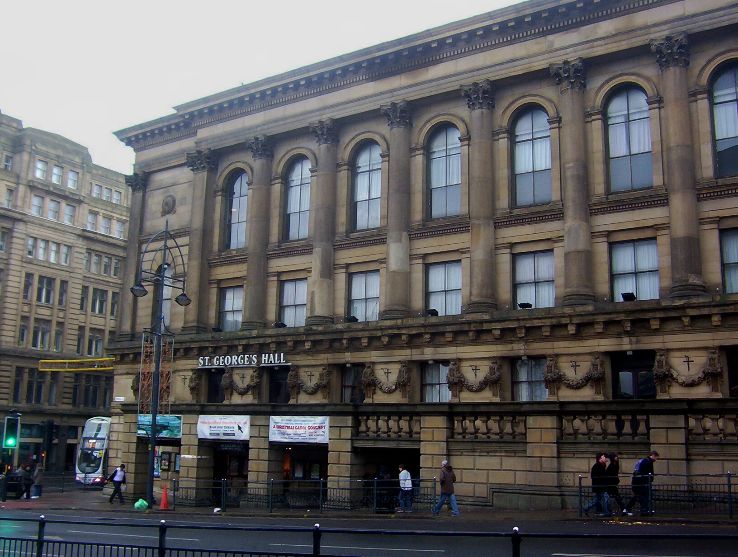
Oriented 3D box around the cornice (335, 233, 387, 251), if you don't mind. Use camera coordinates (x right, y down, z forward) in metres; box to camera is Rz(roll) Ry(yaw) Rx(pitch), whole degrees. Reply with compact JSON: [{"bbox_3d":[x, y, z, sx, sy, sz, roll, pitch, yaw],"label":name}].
[{"bbox_3d":[-0.406,-1.664,34.641,2.700,0.470,0.450,-6,-14,32],"label":"cornice"}]

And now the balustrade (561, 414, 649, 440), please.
[{"bbox_3d":[7.357,4.683,24.072,2.750,0.800,0.280,-6,-14,31],"label":"balustrade"}]

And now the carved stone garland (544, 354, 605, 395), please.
[{"bbox_3d":[7.384,3.459,27.717,2.150,1.500,0.380,-6,-14,31],"label":"carved stone garland"}]

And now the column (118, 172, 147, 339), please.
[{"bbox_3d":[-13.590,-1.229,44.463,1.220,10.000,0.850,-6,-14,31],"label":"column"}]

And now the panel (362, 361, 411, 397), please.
[{"bbox_3d":[0.760,4.189,31.693,2.100,1.450,0.450,-6,-14,32],"label":"panel"}]

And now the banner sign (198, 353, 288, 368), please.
[{"bbox_3d":[-5.921,3.841,36.034,5.700,0.570,0.200,-6,-14,32],"label":"banner sign"}]

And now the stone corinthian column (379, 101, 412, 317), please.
[{"bbox_3d":[1.208,-3.028,33.749,1.220,9.700,1.000,-6,-14,32],"label":"stone corinthian column"}]

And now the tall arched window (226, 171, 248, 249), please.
[{"bbox_3d":[-6.839,-3.658,40.925,1.760,4.450,0.350,-6,-14,31],"label":"tall arched window"}]

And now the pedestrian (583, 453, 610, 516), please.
[{"bbox_3d":[6.410,5.812,21.792,0.680,1.720,0.500,-6,-14,31],"label":"pedestrian"}]

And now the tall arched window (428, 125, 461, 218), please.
[{"bbox_3d":[3.340,-4.666,33.524,1.500,4.110,0.300,-6,-14,32],"label":"tall arched window"}]

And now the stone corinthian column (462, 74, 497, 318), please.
[{"bbox_3d":[4.680,-3.406,32.547,1.200,10.000,1.150,-6,-14,31],"label":"stone corinthian column"}]

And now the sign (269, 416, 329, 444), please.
[{"bbox_3d":[-2.717,5.841,29.739,2.820,1.000,0.050,-6,-14,31],"label":"sign"}]

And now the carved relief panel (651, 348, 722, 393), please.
[{"bbox_3d":[10.715,3.158,25.792,2.200,1.550,0.400,-6,-14,31],"label":"carved relief panel"}]

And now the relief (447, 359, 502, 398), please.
[{"bbox_3d":[4.066,3.859,29.727,2.150,1.500,0.380,-6,-14,31],"label":"relief"}]

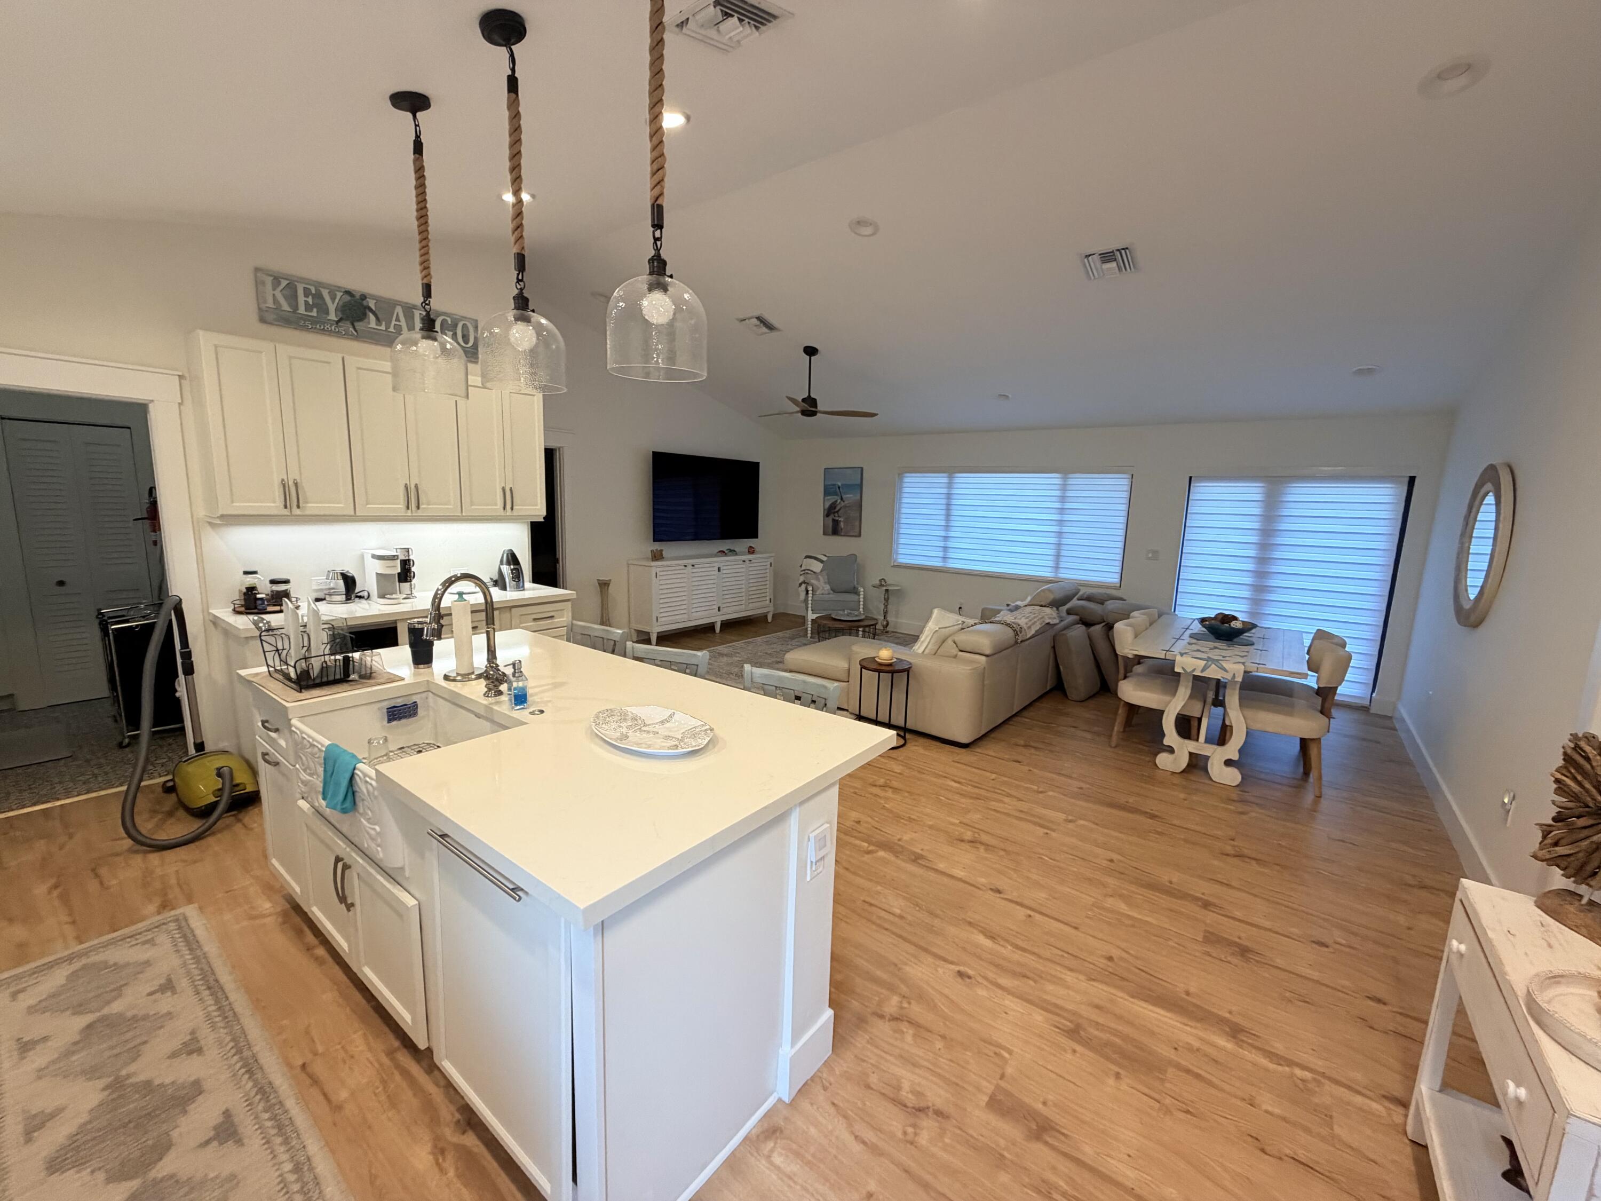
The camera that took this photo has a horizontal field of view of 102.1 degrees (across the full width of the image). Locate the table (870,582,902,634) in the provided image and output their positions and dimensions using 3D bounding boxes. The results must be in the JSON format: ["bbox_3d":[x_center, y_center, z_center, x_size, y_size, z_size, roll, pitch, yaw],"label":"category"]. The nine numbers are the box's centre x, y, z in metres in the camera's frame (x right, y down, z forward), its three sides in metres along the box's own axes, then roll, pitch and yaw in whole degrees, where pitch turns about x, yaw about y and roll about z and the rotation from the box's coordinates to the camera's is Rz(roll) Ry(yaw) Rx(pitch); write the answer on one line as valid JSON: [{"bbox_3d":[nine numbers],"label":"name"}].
[{"bbox_3d":[1.072,0.124,8.035,0.370,0.620,0.370,2,9,0],"label":"table"}]

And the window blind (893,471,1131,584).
[{"bbox_3d":[2.293,-0.858,7.380,2.620,1.130,0.070,9,11,36],"label":"window blind"}]

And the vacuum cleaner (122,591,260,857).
[{"bbox_3d":[-3.049,0.535,3.205,0.795,1.064,0.557,8,11,35],"label":"vacuum cleaner"}]

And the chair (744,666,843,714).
[{"bbox_3d":[-0.189,0.792,2.409,0.447,0.974,0.507,8,11,33],"label":"chair"}]

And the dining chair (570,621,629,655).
[{"bbox_3d":[-1.180,0.640,3.169,0.447,0.974,0.507,8,11,35],"label":"dining chair"}]

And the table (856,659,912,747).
[{"bbox_3d":[0.577,0.700,4.482,0.358,0.557,0.358,2,9,0],"label":"table"}]

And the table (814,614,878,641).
[{"bbox_3d":[0.458,0.425,6.554,0.636,0.447,0.636,2,9,0],"label":"table"}]

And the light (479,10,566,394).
[{"bbox_3d":[-0.887,-1.226,2.041,0.260,1.060,0.260,9,11,36],"label":"light"}]

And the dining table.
[{"bbox_3d":[3.024,0.664,4.704,0.930,0.760,1.750,9,11,36],"label":"dining table"}]

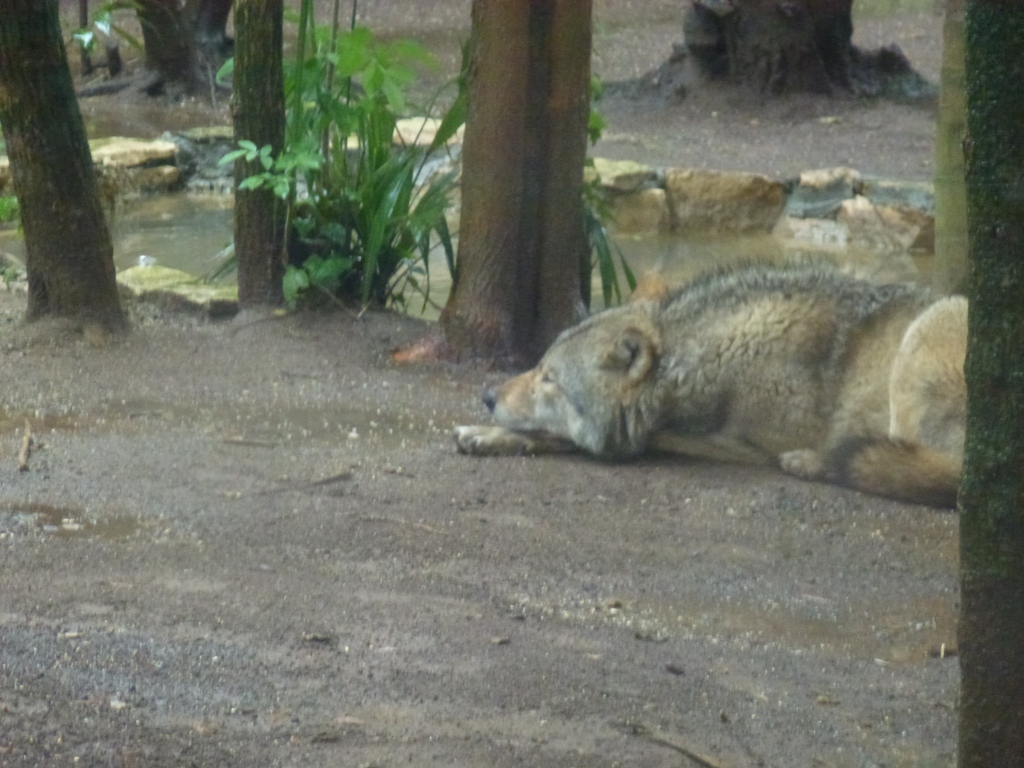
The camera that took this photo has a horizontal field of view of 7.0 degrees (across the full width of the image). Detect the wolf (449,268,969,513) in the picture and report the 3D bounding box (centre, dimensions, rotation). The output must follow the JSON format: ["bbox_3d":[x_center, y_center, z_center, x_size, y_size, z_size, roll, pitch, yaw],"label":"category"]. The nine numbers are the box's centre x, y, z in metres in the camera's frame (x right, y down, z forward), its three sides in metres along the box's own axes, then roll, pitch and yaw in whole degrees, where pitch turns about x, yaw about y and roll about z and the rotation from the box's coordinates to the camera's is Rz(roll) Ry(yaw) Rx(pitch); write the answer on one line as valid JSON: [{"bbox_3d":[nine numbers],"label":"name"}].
[{"bbox_3d":[0.407,-0.004,13.800,1.050,0.330,0.460,3,8,18],"label":"wolf"}]

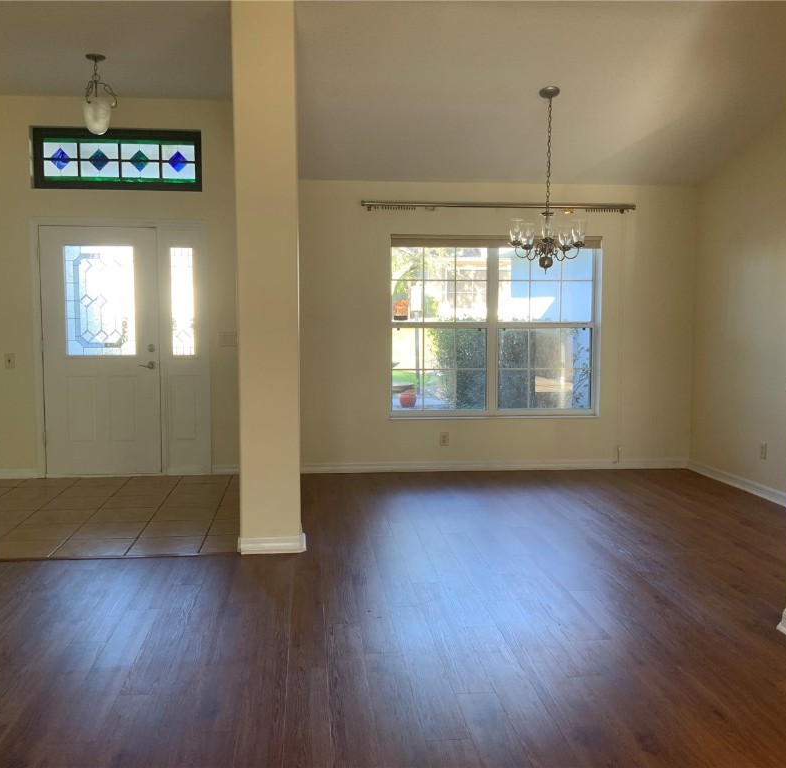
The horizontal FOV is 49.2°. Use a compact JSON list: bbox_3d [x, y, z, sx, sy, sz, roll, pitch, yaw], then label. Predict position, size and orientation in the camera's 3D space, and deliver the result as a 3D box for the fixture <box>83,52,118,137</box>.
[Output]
[{"bbox_3d":[-1.958,-1.922,5.713,0.224,0.510,0.224,0,5,-6],"label":"fixture"}]

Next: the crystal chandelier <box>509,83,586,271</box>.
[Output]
[{"bbox_3d":[1.007,-1.332,5.611,0.510,1.165,0.510,0,5,-6],"label":"crystal chandelier"}]

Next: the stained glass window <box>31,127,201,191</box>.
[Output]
[{"bbox_3d":[-2.192,-1.793,6.888,1.300,0.470,0.080,0,5,-6],"label":"stained glass window"}]

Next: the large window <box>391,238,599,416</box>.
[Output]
[{"bbox_3d":[0.874,-0.475,7.326,1.800,1.525,0.110,0,5,-6],"label":"large window"}]

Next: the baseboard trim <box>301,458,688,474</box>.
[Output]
[{"bbox_3d":[0.919,0.705,7.374,3.390,0.095,0.020,0,5,-6],"label":"baseboard trim"}]

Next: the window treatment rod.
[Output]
[{"bbox_3d":[0.899,-1.473,7.140,2.313,0.065,0.080,0,5,-6],"label":"window treatment rod"}]

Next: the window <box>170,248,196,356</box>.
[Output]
[{"bbox_3d":[-1.716,-0.666,7.010,0.185,0.879,0.040,0,5,-6],"label":"window"}]

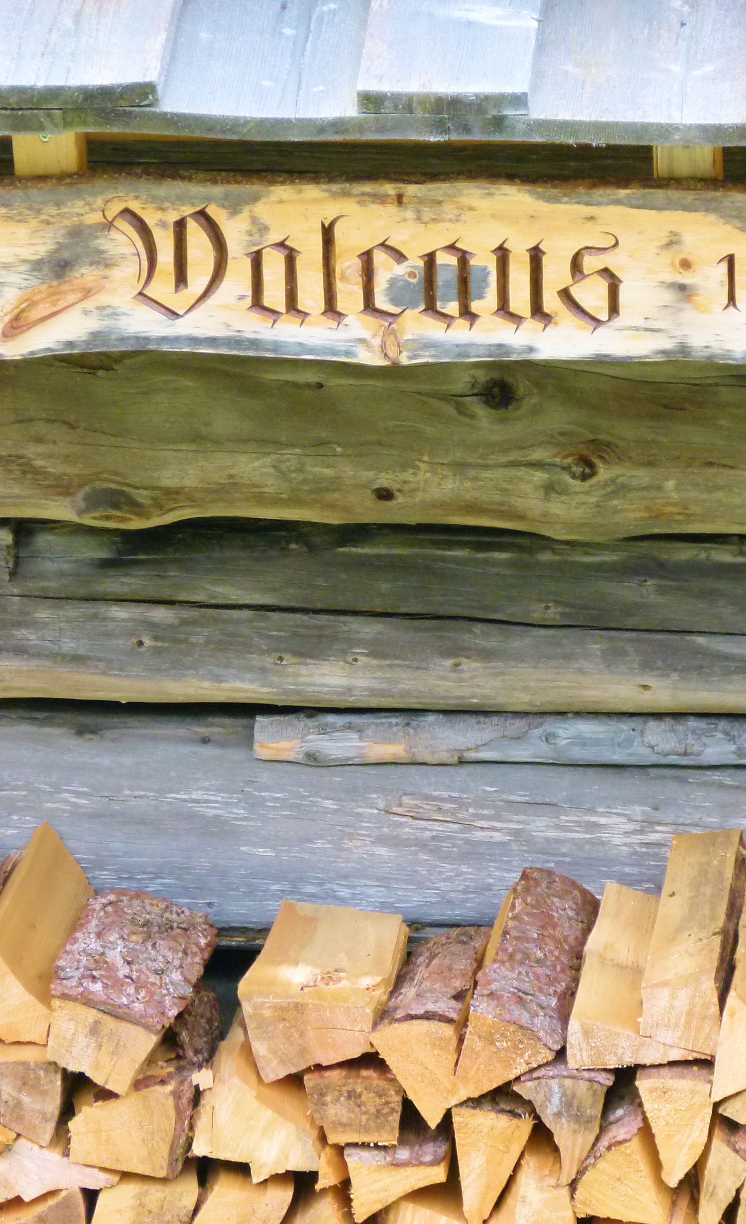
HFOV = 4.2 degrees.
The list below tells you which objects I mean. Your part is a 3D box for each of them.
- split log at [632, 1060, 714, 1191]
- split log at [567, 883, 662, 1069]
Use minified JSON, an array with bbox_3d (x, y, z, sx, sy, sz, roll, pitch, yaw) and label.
[{"bbox_3d":[0.289,0.407,9.437,0.068,0.120,0.320,2,21,6],"label":"split log"},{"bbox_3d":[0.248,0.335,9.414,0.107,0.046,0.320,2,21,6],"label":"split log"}]

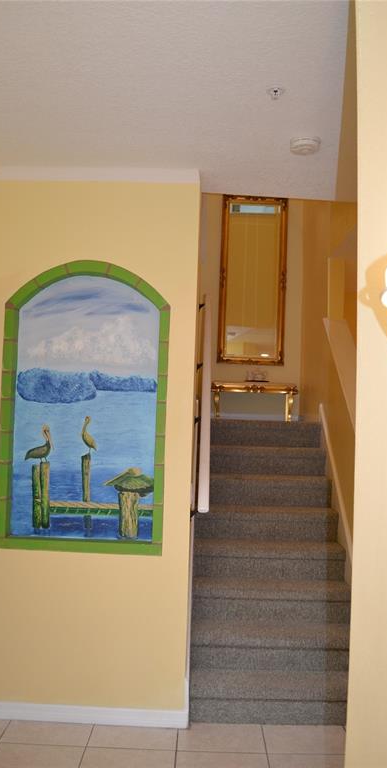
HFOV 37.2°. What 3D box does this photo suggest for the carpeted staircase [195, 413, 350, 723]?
[{"bbox_3d":[0.484,1.039,3.768,0.950,1.526,1.650,2,-3,1],"label":"carpeted staircase"}]

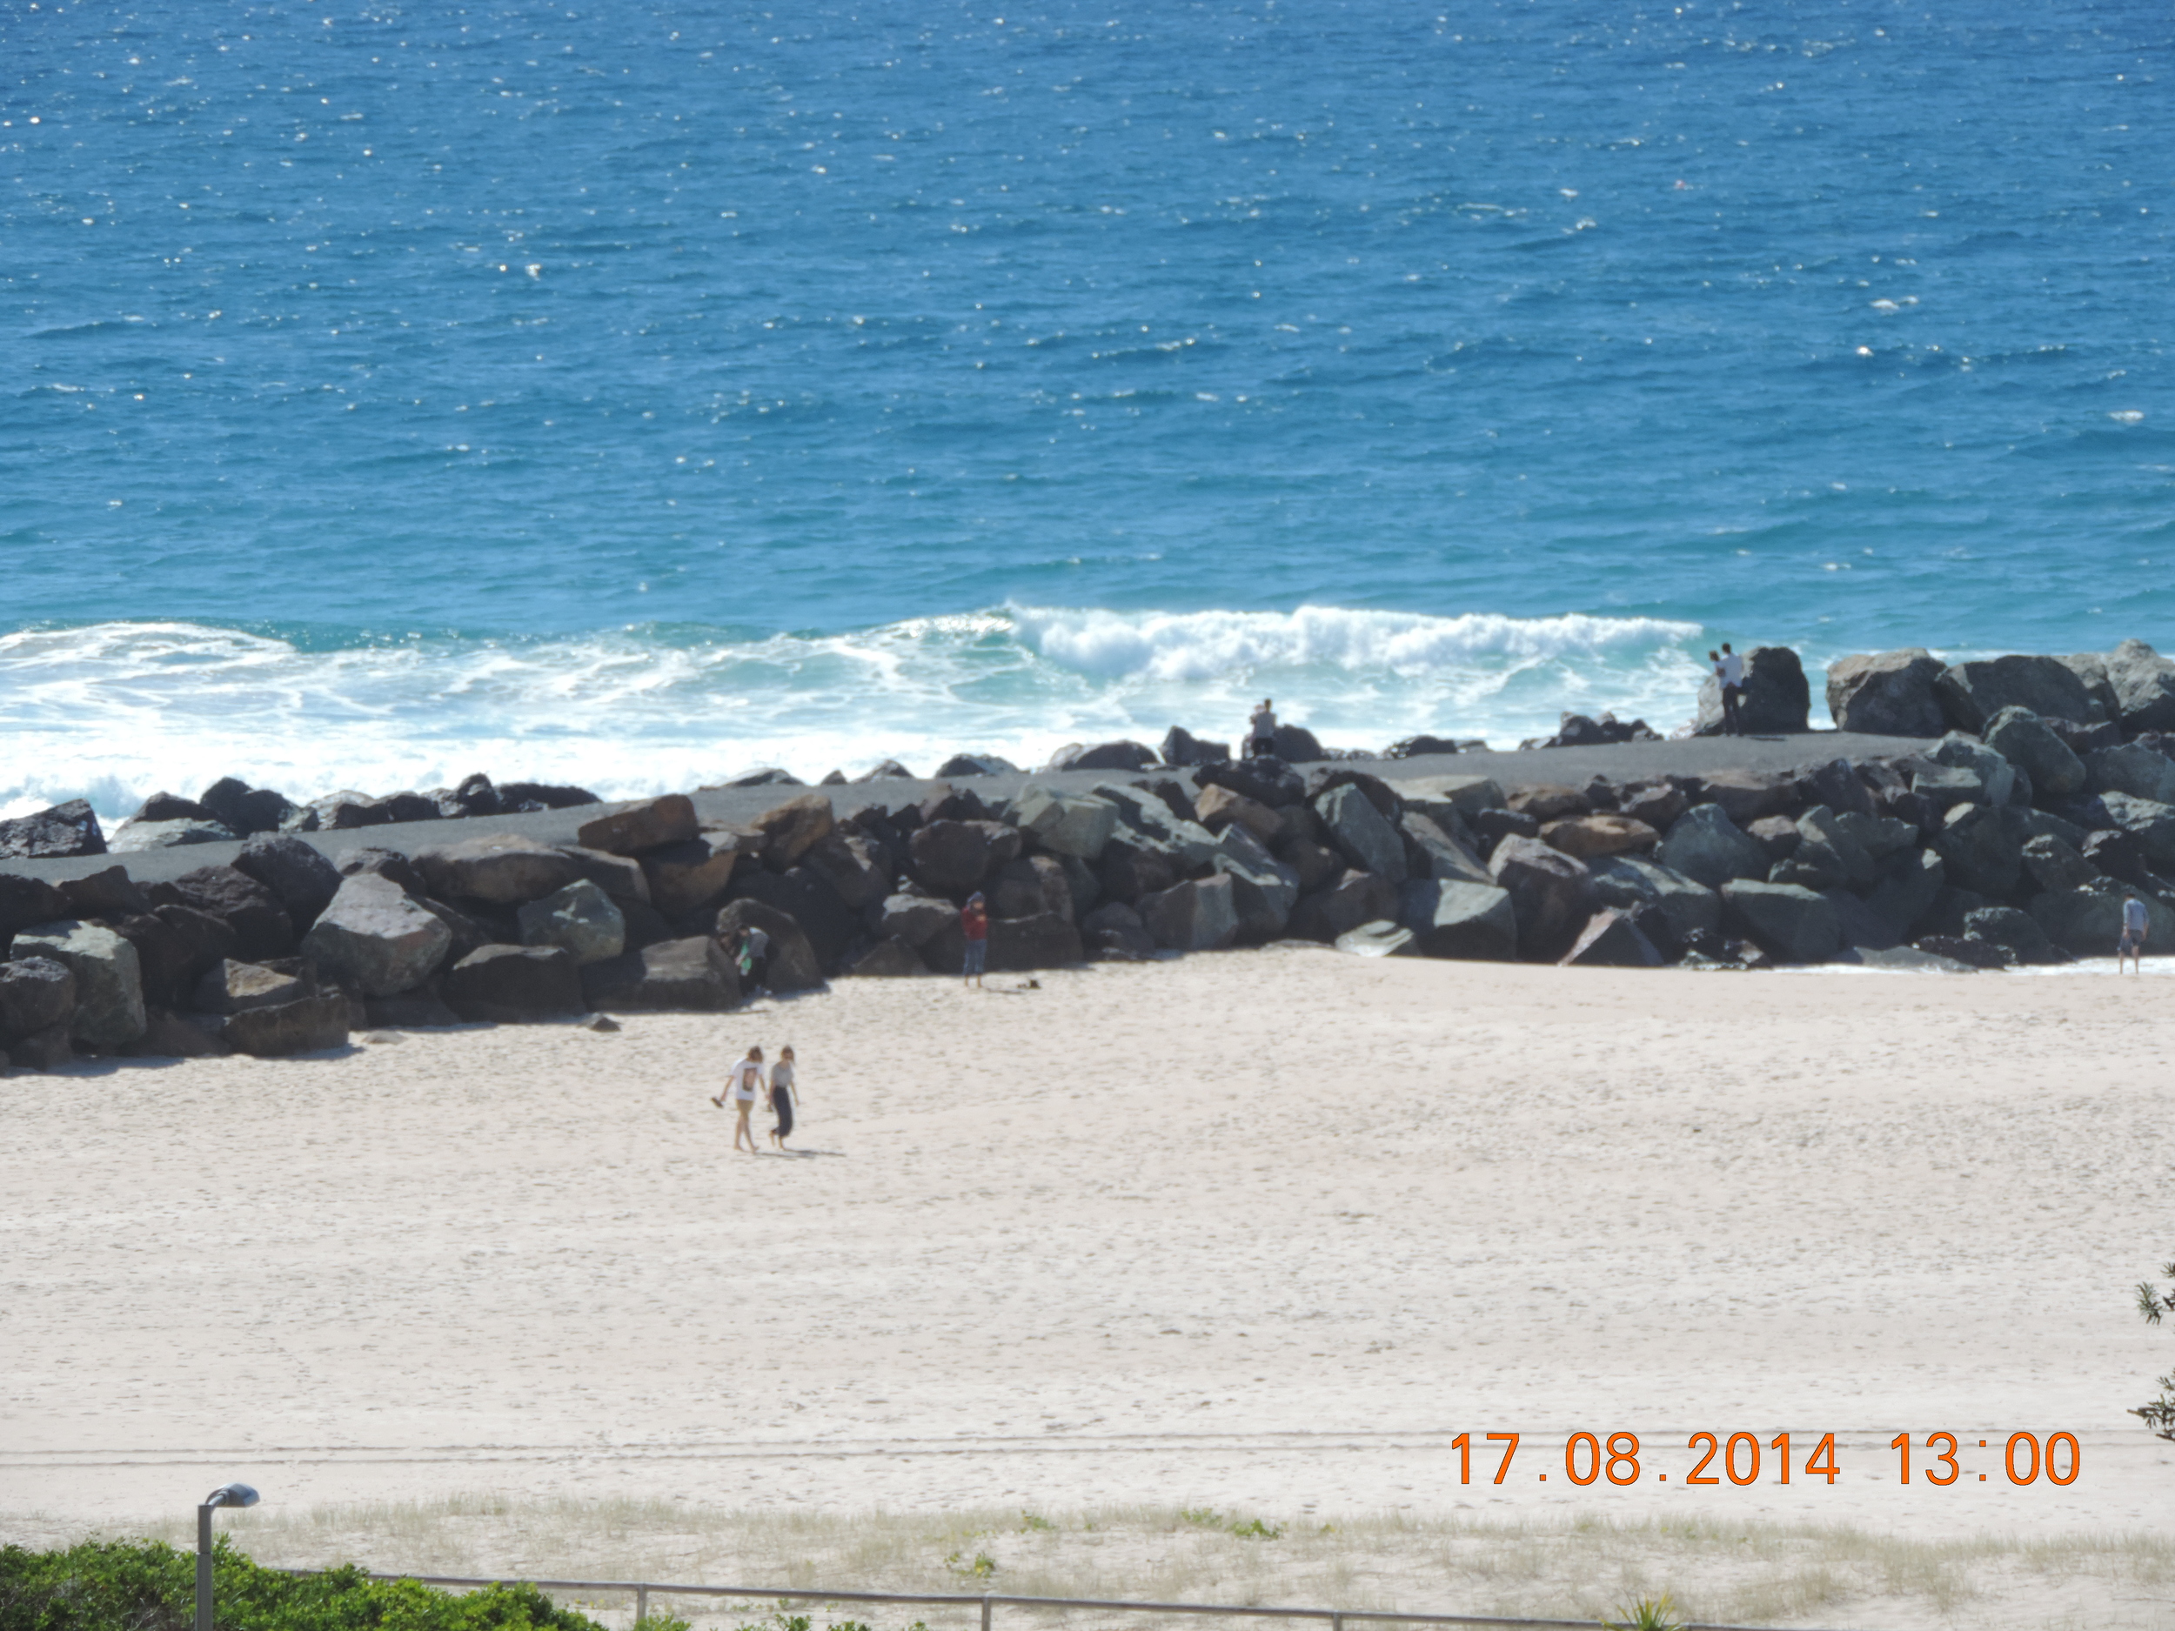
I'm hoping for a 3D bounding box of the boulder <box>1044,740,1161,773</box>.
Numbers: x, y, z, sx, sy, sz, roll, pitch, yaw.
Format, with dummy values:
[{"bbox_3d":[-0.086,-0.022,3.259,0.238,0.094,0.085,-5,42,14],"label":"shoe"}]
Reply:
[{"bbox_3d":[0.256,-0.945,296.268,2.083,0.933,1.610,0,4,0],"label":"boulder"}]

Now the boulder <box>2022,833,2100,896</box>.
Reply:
[{"bbox_3d":[18.397,0.981,297.321,1.404,1.248,1.365,0,4,0],"label":"boulder"}]

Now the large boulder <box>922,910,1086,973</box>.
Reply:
[{"bbox_3d":[-1.531,2.305,286.000,2.970,1.074,1.700,0,4,0],"label":"large boulder"}]

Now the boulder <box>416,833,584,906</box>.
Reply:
[{"bbox_3d":[-10.255,0.934,274.000,2.934,1.172,1.819,0,5,0],"label":"boulder"}]

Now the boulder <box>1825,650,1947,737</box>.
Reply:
[{"bbox_3d":[15.736,-2.394,309.500,2.377,1.633,1.800,0,4,0],"label":"boulder"}]

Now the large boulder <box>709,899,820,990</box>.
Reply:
[{"bbox_3d":[-5.652,2.330,277.900,1.954,1.609,1.856,0,5,0],"label":"large boulder"}]

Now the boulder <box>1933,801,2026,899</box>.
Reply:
[{"bbox_3d":[16.657,0.650,293.300,1.750,1.780,1.700,0,5,0],"label":"boulder"}]

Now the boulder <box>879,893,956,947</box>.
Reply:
[{"bbox_3d":[-3.094,1.903,286.000,1.392,0.921,1.150,0,4,0],"label":"boulder"}]

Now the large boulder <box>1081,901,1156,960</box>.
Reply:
[{"bbox_3d":[0.536,2.027,275.500,1.340,1.050,1.150,0,4,0],"label":"large boulder"}]

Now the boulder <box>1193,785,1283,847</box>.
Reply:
[{"bbox_3d":[2.821,0.000,293.000,1.680,1.095,1.300,0,4,0],"label":"boulder"}]

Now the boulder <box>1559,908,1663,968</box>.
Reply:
[{"bbox_3d":[9.612,2.263,288.500,1.900,1.120,1.400,0,5,0],"label":"boulder"}]

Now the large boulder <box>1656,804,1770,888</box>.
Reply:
[{"bbox_3d":[11.525,0.564,289.500,2.100,1.440,1.650,0,4,0],"label":"large boulder"}]

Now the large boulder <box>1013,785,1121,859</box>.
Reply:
[{"bbox_3d":[-0.379,0.121,280.000,1.940,1.210,1.600,0,4,0],"label":"large boulder"}]

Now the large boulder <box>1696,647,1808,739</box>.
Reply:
[{"bbox_3d":[13.088,-2.444,309.432,2.175,1.721,1.995,0,4,0],"label":"large boulder"}]

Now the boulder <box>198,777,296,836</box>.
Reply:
[{"bbox_3d":[-14.684,-0.148,274.500,1.720,0.960,1.400,0,4,0],"label":"boulder"}]

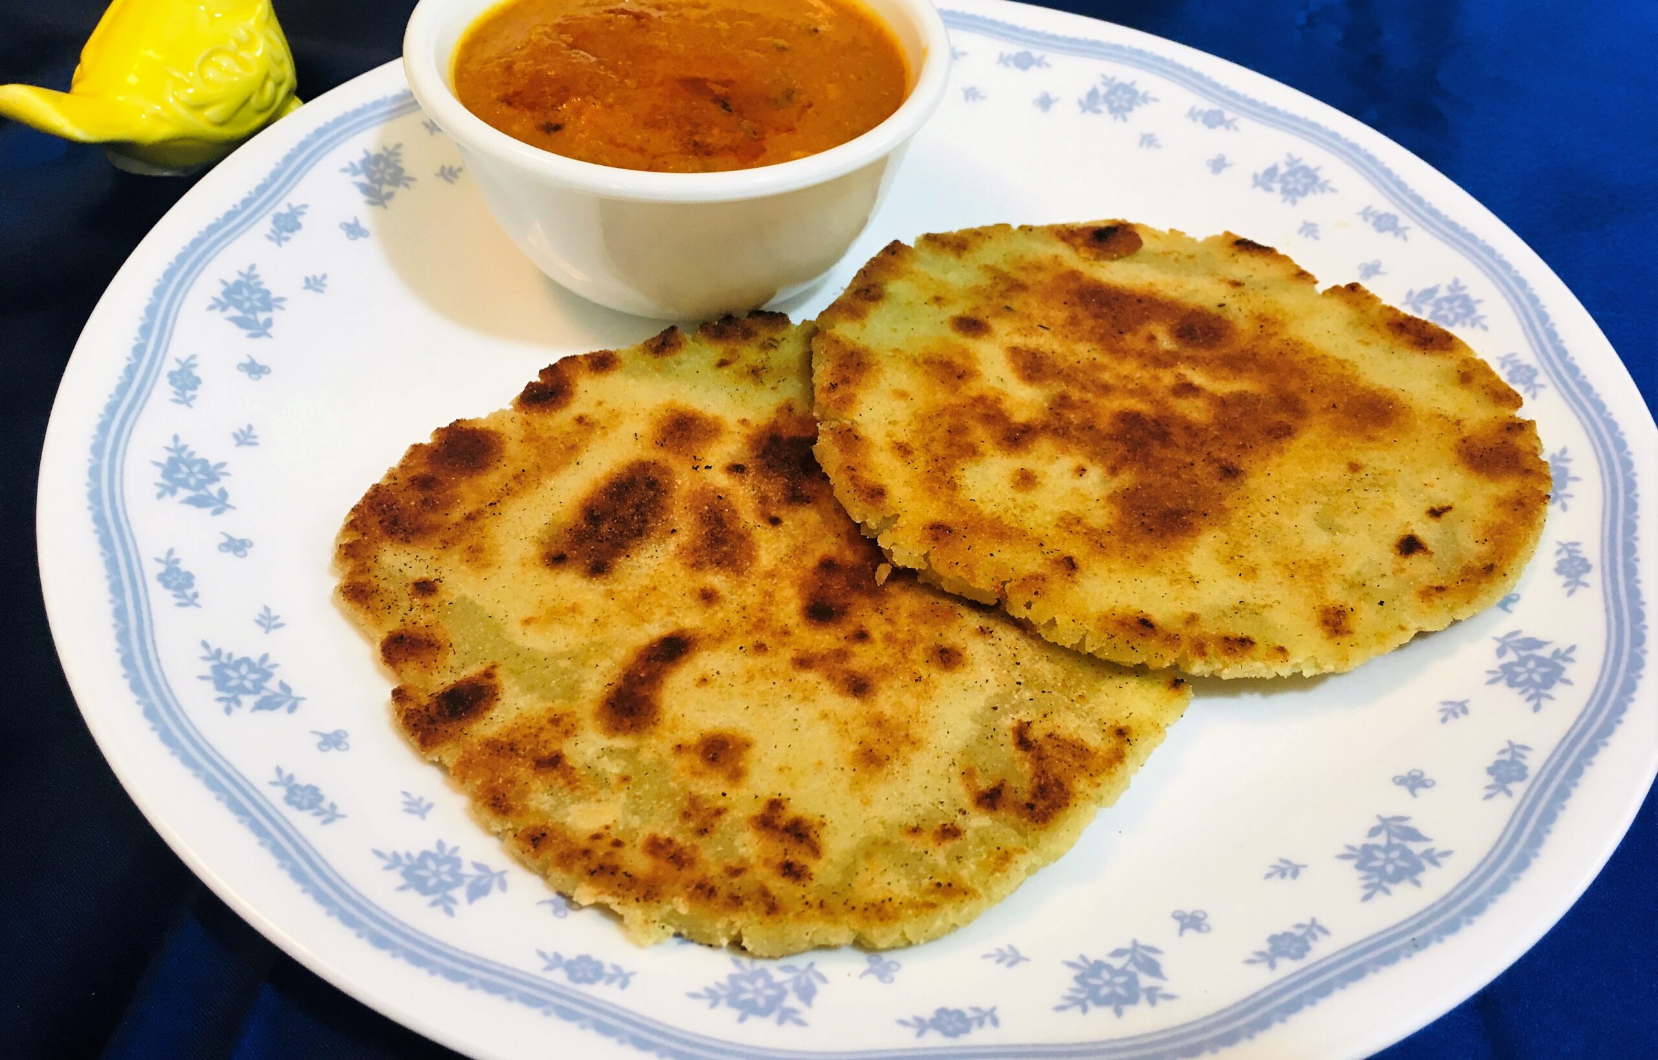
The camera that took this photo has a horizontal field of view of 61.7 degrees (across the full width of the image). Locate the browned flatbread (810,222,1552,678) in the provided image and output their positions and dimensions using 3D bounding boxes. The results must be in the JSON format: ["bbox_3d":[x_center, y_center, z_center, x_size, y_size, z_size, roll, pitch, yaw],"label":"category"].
[{"bbox_3d":[0.056,-0.018,0.233,0.122,0.009,0.112,4,43,0],"label":"browned flatbread"}]

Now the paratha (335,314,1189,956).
[{"bbox_3d":[-0.009,0.009,0.214,0.126,0.009,0.121,4,47,0],"label":"paratha"}]

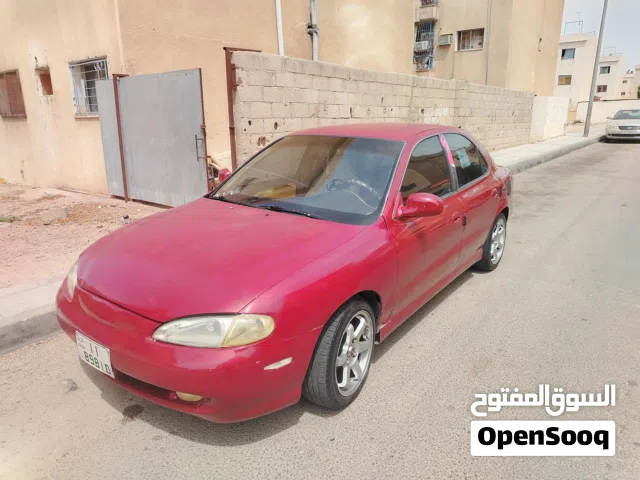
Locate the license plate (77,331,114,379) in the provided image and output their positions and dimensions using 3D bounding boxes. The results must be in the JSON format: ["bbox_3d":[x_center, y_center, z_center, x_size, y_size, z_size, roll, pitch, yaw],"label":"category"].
[{"bbox_3d":[-1.020,0.523,2.016,0.295,0.146,0.020,11,20,35],"label":"license plate"}]

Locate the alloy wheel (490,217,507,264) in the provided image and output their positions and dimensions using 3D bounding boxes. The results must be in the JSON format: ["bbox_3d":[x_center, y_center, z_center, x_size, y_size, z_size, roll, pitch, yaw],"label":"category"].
[{"bbox_3d":[1.652,0.002,4.301,0.160,0.446,0.446,11,20,35],"label":"alloy wheel"}]

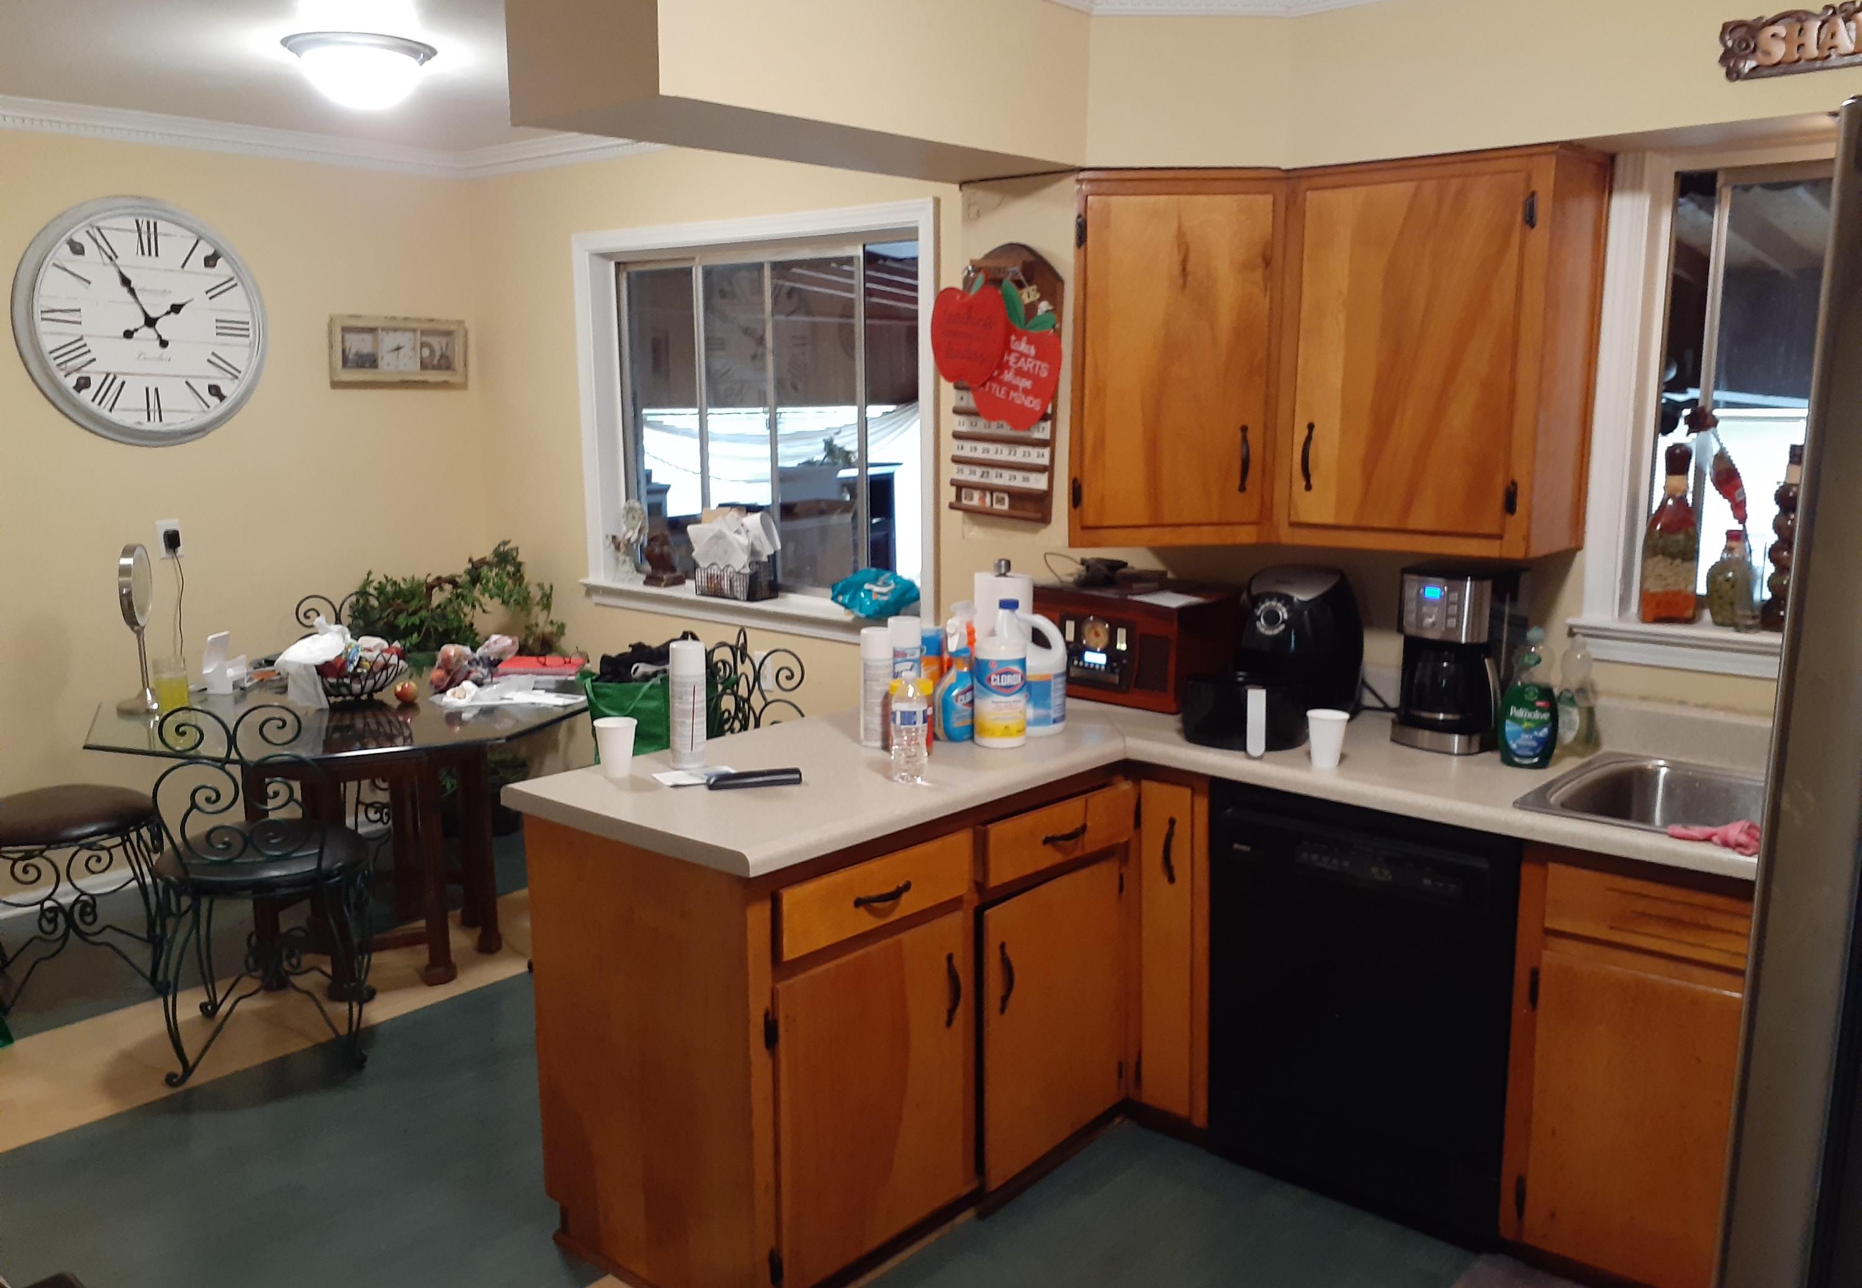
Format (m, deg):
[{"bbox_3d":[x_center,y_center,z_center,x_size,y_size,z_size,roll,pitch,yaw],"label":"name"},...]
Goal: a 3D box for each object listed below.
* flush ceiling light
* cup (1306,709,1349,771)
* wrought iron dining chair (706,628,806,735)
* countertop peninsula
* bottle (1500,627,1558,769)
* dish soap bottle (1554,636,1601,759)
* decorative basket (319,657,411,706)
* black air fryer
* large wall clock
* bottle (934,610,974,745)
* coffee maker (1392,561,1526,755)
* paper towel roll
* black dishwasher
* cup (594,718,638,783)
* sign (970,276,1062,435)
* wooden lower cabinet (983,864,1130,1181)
[{"bbox_3d":[-1.397,-1.390,3.561,0.385,0.155,0.385,9,14,41],"label":"flush ceiling light"},{"bbox_3d":[0.769,0.183,2.808,0.087,0.106,0.087,0,10,0],"label":"cup"},{"bbox_3d":[-0.559,0.447,4.073,0.470,0.920,0.440,-6,12,-28],"label":"wrought iron dining chair"},{"bbox_3d":[0.472,0.282,2.708,1.960,0.045,1.700,8,12,41],"label":"countertop peninsula"},{"bbox_3d":[1.167,0.101,2.829,0.115,0.260,0.065,6,12,29],"label":"bottle"},{"bbox_3d":[1.293,0.100,2.904,0.065,0.235,0.100,-6,12,-30],"label":"dish soap bottle"},{"bbox_3d":[-1.748,0.098,4.436,0.300,0.130,0.300,8,12,41],"label":"decorative basket"},{"bbox_3d":[0.758,0.013,3.166,0.275,0.345,0.370,6,11,36],"label":"black air fryer"},{"bbox_3d":[-2.558,-1.044,4.706,0.060,0.770,0.770,8,12,41],"label":"large wall clock"},{"bbox_3d":[0.064,0.064,3.030,0.110,0.265,0.070,-8,13,-39],"label":"bottle"},{"bbox_3d":[1.116,0.024,3.034,0.195,0.355,0.230,6,11,36],"label":"coffee maker"},{"bbox_3d":[0.169,-0.019,3.391,0.135,0.295,0.135,0,10,0],"label":"paper towel roll"},{"bbox_3d":[0.995,0.672,3.002,0.610,0.850,0.610,9,14,41],"label":"black dishwasher"},{"bbox_3d":[-0.595,0.203,2.752,0.089,0.112,0.089,0,9,0],"label":"cup"},{"bbox_3d":[0.165,-0.592,2.985,0.240,0.310,0.020,8,12,41],"label":"sign"},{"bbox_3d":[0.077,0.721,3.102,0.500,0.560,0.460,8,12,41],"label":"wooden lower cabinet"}]

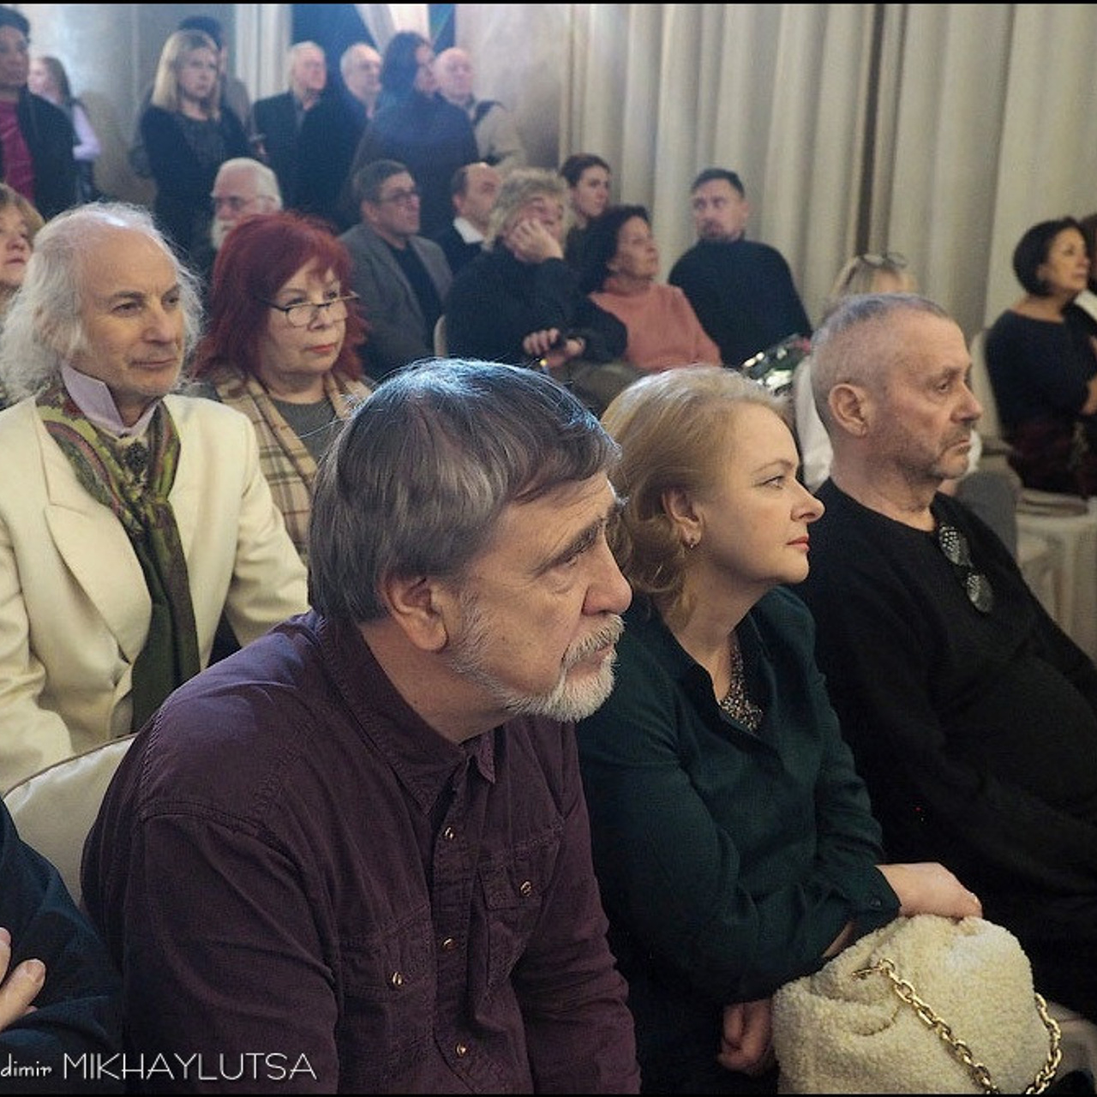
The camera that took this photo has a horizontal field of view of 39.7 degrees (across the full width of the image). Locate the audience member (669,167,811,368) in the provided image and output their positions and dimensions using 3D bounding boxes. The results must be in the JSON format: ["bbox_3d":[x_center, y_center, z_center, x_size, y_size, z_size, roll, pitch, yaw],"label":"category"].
[{"bbox_3d":[0.574,-0.601,5.083,0.560,1.290,0.750,4,16,8],"label":"audience member"}]

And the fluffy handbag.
[{"bbox_3d":[0.380,0.497,1.580,0.290,0.230,0.150,4,16,5],"label":"fluffy handbag"}]

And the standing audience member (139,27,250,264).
[{"bbox_3d":[-1.219,-0.936,5.360,0.470,1.690,0.320,-6,18,-27],"label":"standing audience member"}]

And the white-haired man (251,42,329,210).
[{"bbox_3d":[-1.122,-1.440,7.070,0.520,1.750,0.330,-10,20,-36],"label":"white-haired man"}]

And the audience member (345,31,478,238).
[{"bbox_3d":[-0.547,-1.135,6.034,0.360,1.740,0.500,5,16,12],"label":"audience member"}]

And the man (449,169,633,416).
[{"bbox_3d":[0.010,-0.432,4.400,0.540,1.280,0.740,-13,22,-43],"label":"man"}]

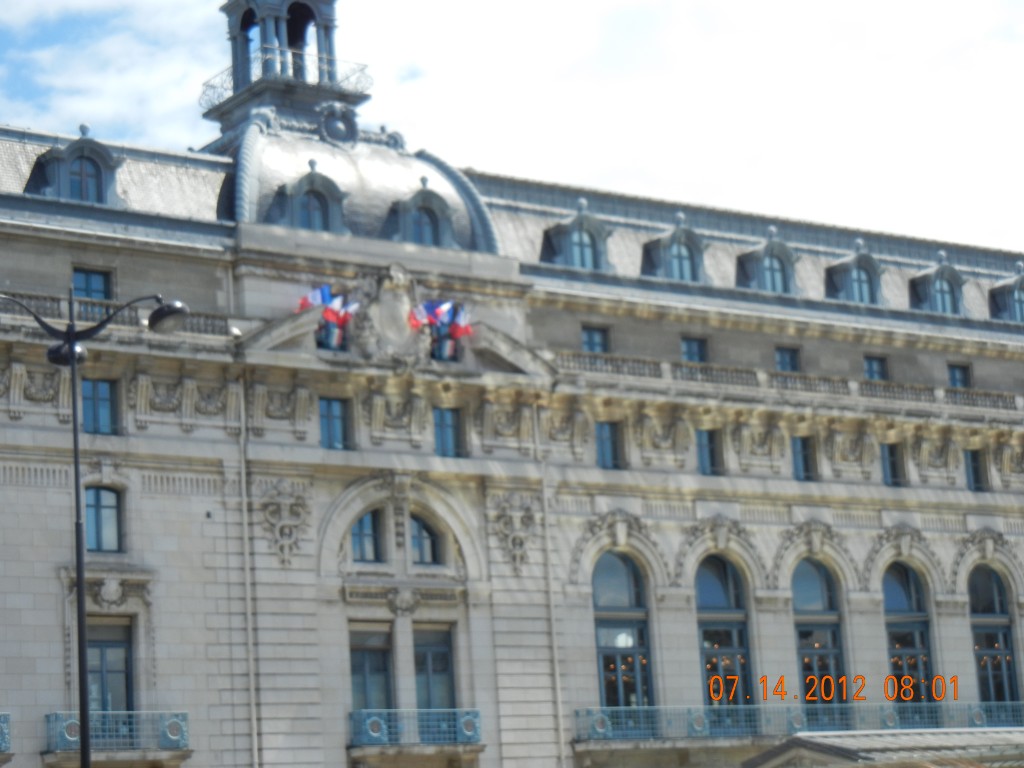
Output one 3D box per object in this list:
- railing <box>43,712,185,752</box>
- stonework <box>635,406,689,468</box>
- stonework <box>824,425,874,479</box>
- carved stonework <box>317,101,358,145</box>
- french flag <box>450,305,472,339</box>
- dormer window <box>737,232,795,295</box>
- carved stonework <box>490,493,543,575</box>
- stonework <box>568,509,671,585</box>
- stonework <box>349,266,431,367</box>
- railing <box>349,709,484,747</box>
[{"bbox_3d":[-10.578,9.318,61.041,3.793,1.000,0.800,5,-15,-34],"label":"railing"},{"bbox_3d":[5.128,1.743,76.738,1.900,2.062,0.550,5,-14,-34],"label":"stonework"},{"bbox_3d":[11.717,2.382,79.049,1.950,1.800,0.500,5,-15,-34],"label":"stonework"},{"bbox_3d":[-6.344,-9.524,82.805,1.700,1.650,0.600,5,-16,-34],"label":"carved stonework"},{"bbox_3d":[-1.549,-1.889,69.915,0.806,1.013,0.400,5,-15,-34],"label":"french flag"},{"bbox_3d":[9.326,-4.487,84.715,2.420,2.574,1.496,5,-15,-35],"label":"dormer window"},{"bbox_3d":[0.140,4.763,72.681,1.800,2.709,0.260,5,-14,-34],"label":"carved stonework"},{"bbox_3d":[3.780,5.915,82.276,4.700,2.810,0.550,5,-16,-34],"label":"stonework"},{"bbox_3d":[-3.692,-2.050,68.940,2.750,3.200,0.900,5,-15,-34],"label":"stonework"},{"bbox_3d":[-2.803,10.379,68.757,4.250,1.041,0.770,5,-14,-34],"label":"railing"}]

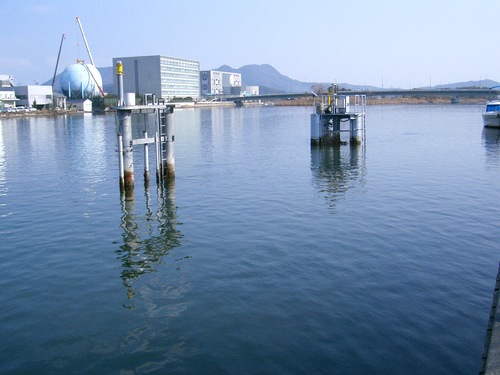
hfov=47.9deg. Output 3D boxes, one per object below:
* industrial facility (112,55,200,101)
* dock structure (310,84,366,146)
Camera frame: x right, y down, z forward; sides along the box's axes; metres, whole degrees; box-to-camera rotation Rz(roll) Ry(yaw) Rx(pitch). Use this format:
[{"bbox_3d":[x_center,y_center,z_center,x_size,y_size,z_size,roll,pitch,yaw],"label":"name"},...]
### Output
[{"bbox_3d":[-61.060,-71.708,375.125,34.300,27.000,57.000,2,9,19],"label":"industrial facility"},{"bbox_3d":[5.339,-4.457,34.600,3.250,3.600,3.000,0,9,4],"label":"dock structure"}]

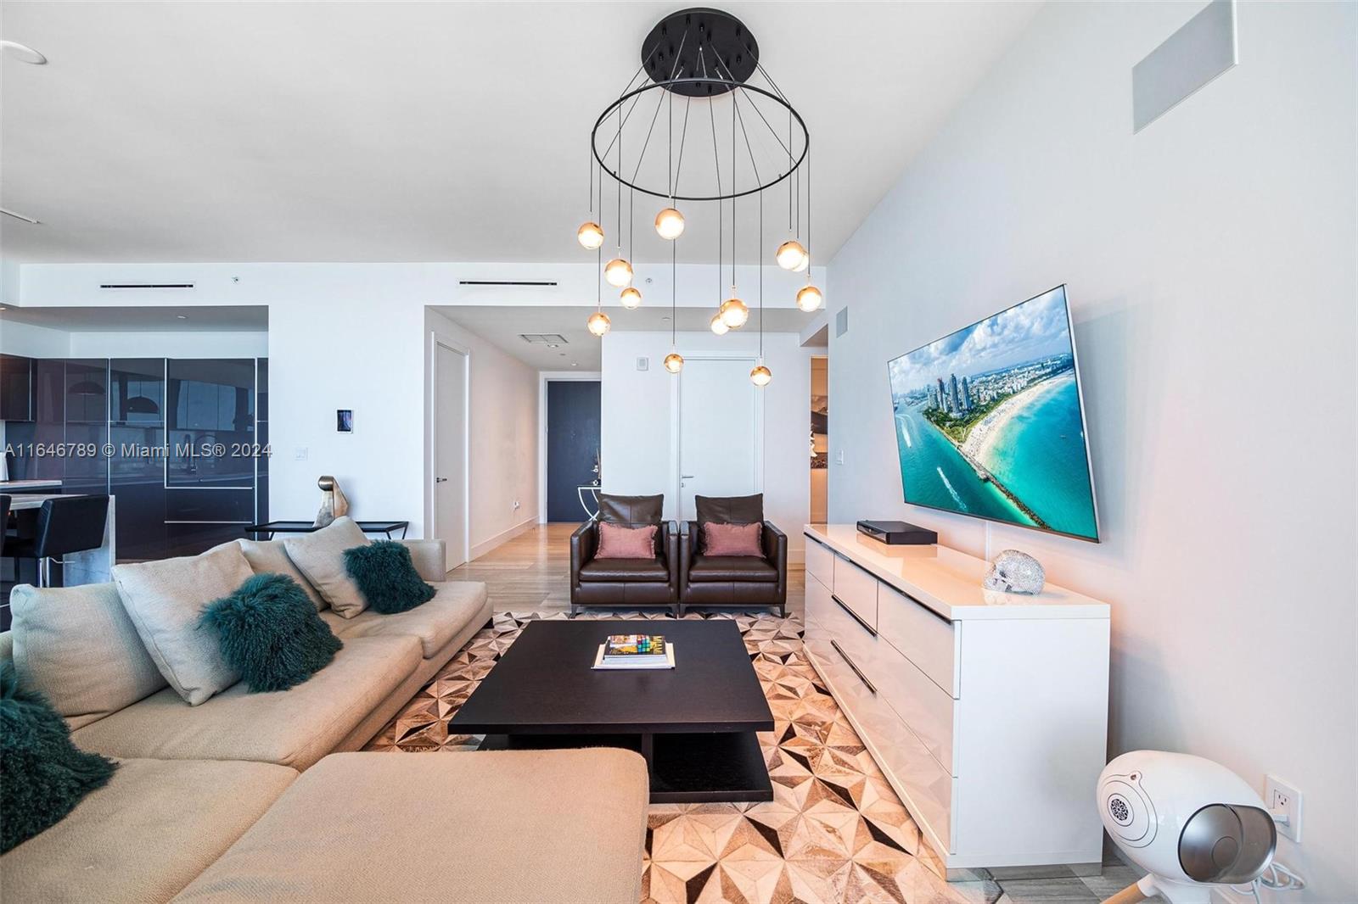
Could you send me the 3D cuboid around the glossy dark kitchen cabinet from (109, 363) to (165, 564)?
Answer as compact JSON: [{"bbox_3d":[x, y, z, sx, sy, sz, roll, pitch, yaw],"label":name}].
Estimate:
[{"bbox_3d":[-6.108,0.086,6.199,0.646,2.282,0.600,0,0,-1],"label":"glossy dark kitchen cabinet"}]

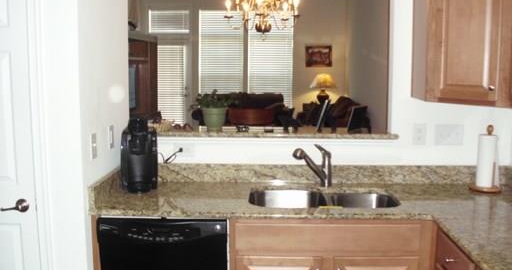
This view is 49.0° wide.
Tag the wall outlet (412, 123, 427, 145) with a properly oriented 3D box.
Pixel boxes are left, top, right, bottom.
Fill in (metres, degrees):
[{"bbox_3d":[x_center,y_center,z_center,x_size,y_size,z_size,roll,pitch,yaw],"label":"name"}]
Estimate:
[{"bbox_3d":[0.890,-0.002,3.040,0.072,0.115,0.009,0,8,2],"label":"wall outlet"}]

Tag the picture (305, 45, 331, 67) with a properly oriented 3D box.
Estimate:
[{"bbox_3d":[1.177,-1.468,10.550,0.502,0.396,0.030,0,8,2],"label":"picture"}]

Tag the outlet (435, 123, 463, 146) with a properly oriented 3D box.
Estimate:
[{"bbox_3d":[1.047,0.002,3.036,0.162,0.115,0.009,0,8,2],"label":"outlet"}]

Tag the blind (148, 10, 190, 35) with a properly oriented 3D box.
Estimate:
[{"bbox_3d":[-1.625,-2.121,10.558,0.782,0.429,0.060,0,8,2],"label":"blind"}]

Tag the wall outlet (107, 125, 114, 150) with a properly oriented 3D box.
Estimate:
[{"bbox_3d":[-0.717,0.012,2.788,0.009,0.116,0.072,0,8,2],"label":"wall outlet"}]

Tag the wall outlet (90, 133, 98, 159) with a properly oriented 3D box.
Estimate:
[{"bbox_3d":[-0.726,0.052,2.521,0.009,0.116,0.072,0,8,2],"label":"wall outlet"}]

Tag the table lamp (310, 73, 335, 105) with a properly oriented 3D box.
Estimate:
[{"bbox_3d":[1.236,-0.785,10.259,0.460,0.670,0.460,0,8,2],"label":"table lamp"}]

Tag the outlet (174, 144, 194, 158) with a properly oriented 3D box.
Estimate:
[{"bbox_3d":[-0.394,0.086,3.087,0.115,0.073,0.009,0,8,2],"label":"outlet"}]

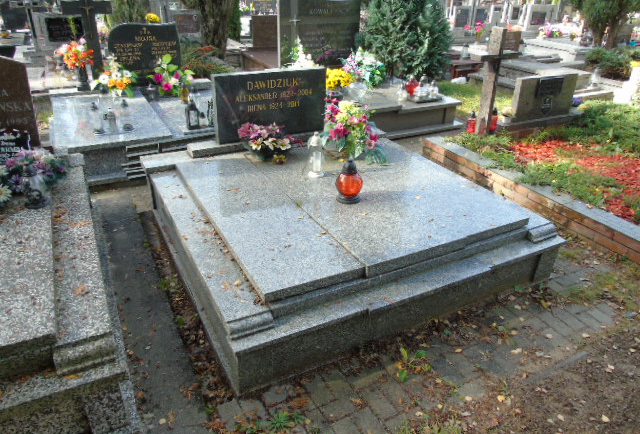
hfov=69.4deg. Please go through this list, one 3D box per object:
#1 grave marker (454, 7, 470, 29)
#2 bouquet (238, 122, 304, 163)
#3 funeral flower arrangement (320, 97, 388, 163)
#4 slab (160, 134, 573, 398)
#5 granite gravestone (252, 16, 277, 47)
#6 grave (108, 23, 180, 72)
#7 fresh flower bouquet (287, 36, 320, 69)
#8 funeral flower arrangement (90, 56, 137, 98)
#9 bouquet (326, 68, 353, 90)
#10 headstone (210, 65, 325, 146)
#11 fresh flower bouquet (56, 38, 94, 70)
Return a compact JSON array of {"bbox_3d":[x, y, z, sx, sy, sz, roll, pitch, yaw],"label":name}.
[{"bbox_3d":[3.313,-4.616,10.698,0.360,0.453,0.082,-13,32,-26],"label":"grave marker"},{"bbox_3d":[-0.353,-0.578,3.383,0.453,0.263,0.288,-13,32,-26],"label":"bouquet"},{"bbox_3d":[0.265,-0.646,3.454,0.492,0.468,0.433,-13,31,-25],"label":"funeral flower arrangement"},{"bbox_3d":[0.092,-0.035,3.077,2.050,0.355,1.967,-13,32,-26],"label":"slab"},{"bbox_3d":[-0.787,-3.137,7.768,0.752,0.505,0.103,-13,32,-26],"label":"granite gravestone"},{"bbox_3d":[-1.975,-1.870,5.254,0.760,0.585,0.090,-13,31,-25],"label":"grave"},{"bbox_3d":[-0.155,-2.020,5.865,0.309,0.391,0.257,-13,32,-26],"label":"fresh flower bouquet"},{"bbox_3d":[-2.201,-1.505,4.951,0.470,0.493,0.352,-13,31,-25],"label":"funeral flower arrangement"},{"bbox_3d":[0.182,-1.520,5.093,0.374,0.248,0.356,1,28,-1],"label":"bouquet"},{"bbox_3d":[-0.375,-0.881,3.627,0.920,0.513,0.090,-13,31,-25],"label":"headstone"},{"bbox_3d":[-2.596,-1.736,4.907,0.357,0.381,0.303,-13,31,-25],"label":"fresh flower bouquet"}]

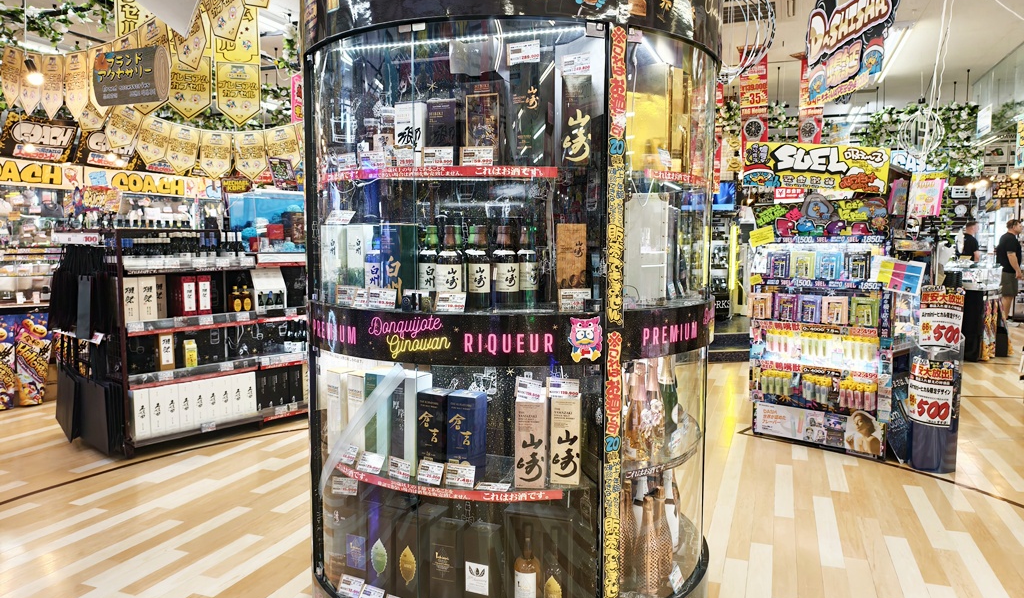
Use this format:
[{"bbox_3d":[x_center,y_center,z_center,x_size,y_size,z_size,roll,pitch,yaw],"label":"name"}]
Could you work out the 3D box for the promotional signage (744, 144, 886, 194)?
[{"bbox_3d":[2.309,-0.998,5.172,1.030,0.345,0.020,4,-3,17],"label":"promotional signage"}]

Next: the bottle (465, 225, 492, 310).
[{"bbox_3d":[-0.110,-0.106,2.305,0.084,0.286,0.084,0,5,-3],"label":"bottle"}]

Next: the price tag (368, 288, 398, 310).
[{"bbox_3d":[-0.452,-0.002,2.369,0.105,0.071,0.005,2,-11,19],"label":"price tag"}]

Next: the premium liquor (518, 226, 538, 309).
[{"bbox_3d":[0.053,-0.110,2.315,0.080,0.285,0.080,0,5,5],"label":"premium liquor"}]

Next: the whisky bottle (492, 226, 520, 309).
[{"bbox_3d":[-0.018,-0.099,2.189,0.085,0.267,0.085,0,4,5],"label":"whisky bottle"}]

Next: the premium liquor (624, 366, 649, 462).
[{"bbox_3d":[0.453,0.405,2.427,0.097,0.337,0.097,1,5,11],"label":"premium liquor"}]

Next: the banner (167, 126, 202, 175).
[{"bbox_3d":[-2.888,-1.318,6.000,0.283,0.422,0.012,9,4,-1],"label":"banner"}]

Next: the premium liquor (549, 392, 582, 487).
[{"bbox_3d":[0.187,0.473,2.320,0.094,0.294,0.092,1,5,9],"label":"premium liquor"}]

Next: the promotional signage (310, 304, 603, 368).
[{"bbox_3d":[-0.324,0.110,2.261,1.210,0.164,0.275,2,6,26],"label":"promotional signage"}]

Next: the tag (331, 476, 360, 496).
[{"bbox_3d":[-0.582,0.654,2.374,0.100,0.058,0.008,1,0,17],"label":"tag"}]

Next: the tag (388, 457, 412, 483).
[{"bbox_3d":[-0.377,0.571,2.288,0.088,0.070,0.010,4,1,29],"label":"tag"}]

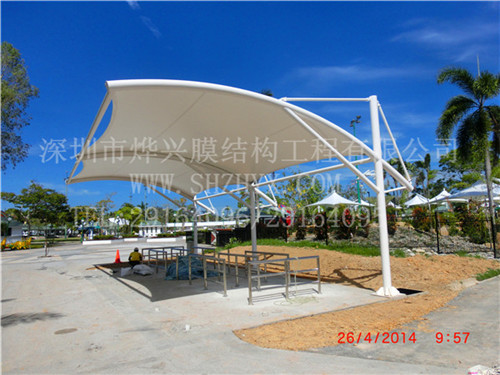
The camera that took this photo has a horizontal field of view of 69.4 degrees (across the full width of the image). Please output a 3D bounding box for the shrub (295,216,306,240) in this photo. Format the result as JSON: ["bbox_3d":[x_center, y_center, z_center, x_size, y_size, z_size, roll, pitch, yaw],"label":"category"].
[{"bbox_3d":[3.426,2.782,24.500,0.814,1.645,0.814,-2,-6,0],"label":"shrub"}]

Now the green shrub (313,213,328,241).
[{"bbox_3d":[4.490,2.484,23.000,1.019,1.801,1.019,-2,-6,0],"label":"green shrub"}]

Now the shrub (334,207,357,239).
[{"bbox_3d":[5.818,2.132,22.000,1.340,1.969,1.340,-2,-6,0],"label":"shrub"}]

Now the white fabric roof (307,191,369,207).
[{"bbox_3d":[8.761,1.127,37.000,4.600,1.700,4.600,4,-9,-45],"label":"white fabric roof"}]

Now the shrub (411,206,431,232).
[{"bbox_3d":[10.293,1.932,21.800,1.200,1.600,1.150,-3,-8,25],"label":"shrub"}]

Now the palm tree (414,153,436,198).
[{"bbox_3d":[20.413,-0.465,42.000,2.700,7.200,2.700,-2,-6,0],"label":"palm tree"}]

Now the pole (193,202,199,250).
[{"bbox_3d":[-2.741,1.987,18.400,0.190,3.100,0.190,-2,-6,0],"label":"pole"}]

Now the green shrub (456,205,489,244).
[{"bbox_3d":[12.200,2.029,19.800,1.600,2.150,1.500,-4,-8,31],"label":"green shrub"}]

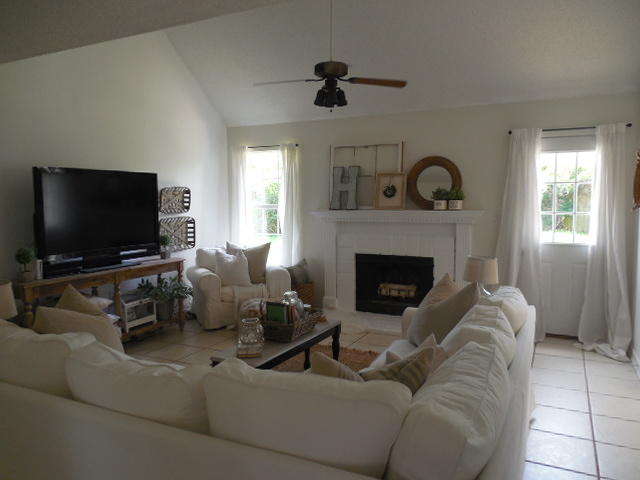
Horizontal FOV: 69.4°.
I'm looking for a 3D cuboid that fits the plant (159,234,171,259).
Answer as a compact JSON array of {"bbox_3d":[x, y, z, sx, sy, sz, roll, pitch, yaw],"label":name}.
[{"bbox_3d":[-1.812,0.079,5.363,0.130,0.290,0.130,2,6,28],"label":"plant"}]

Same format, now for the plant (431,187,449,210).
[{"bbox_3d":[1.336,-0.456,5.139,0.175,0.245,0.160,2,5,28],"label":"plant"}]

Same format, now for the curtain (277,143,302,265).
[{"bbox_3d":[-0.397,-0.164,6.185,0.370,2.190,0.100,2,6,28],"label":"curtain"}]

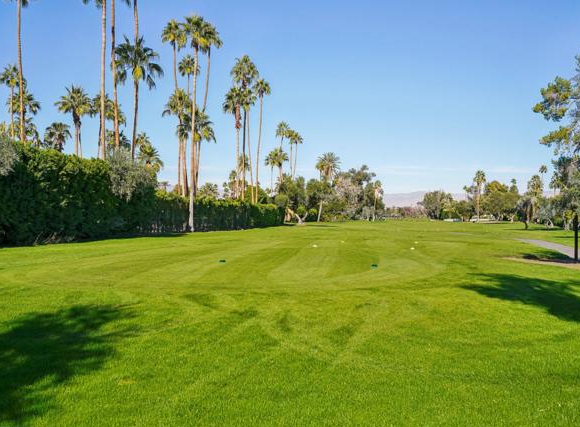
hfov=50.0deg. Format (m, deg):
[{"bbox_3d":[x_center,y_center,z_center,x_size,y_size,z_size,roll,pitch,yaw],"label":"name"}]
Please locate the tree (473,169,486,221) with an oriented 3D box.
[{"bbox_3d":[34.110,-3.330,112.000,2.520,9.540,2.520,0,0,0],"label":"tree"}]

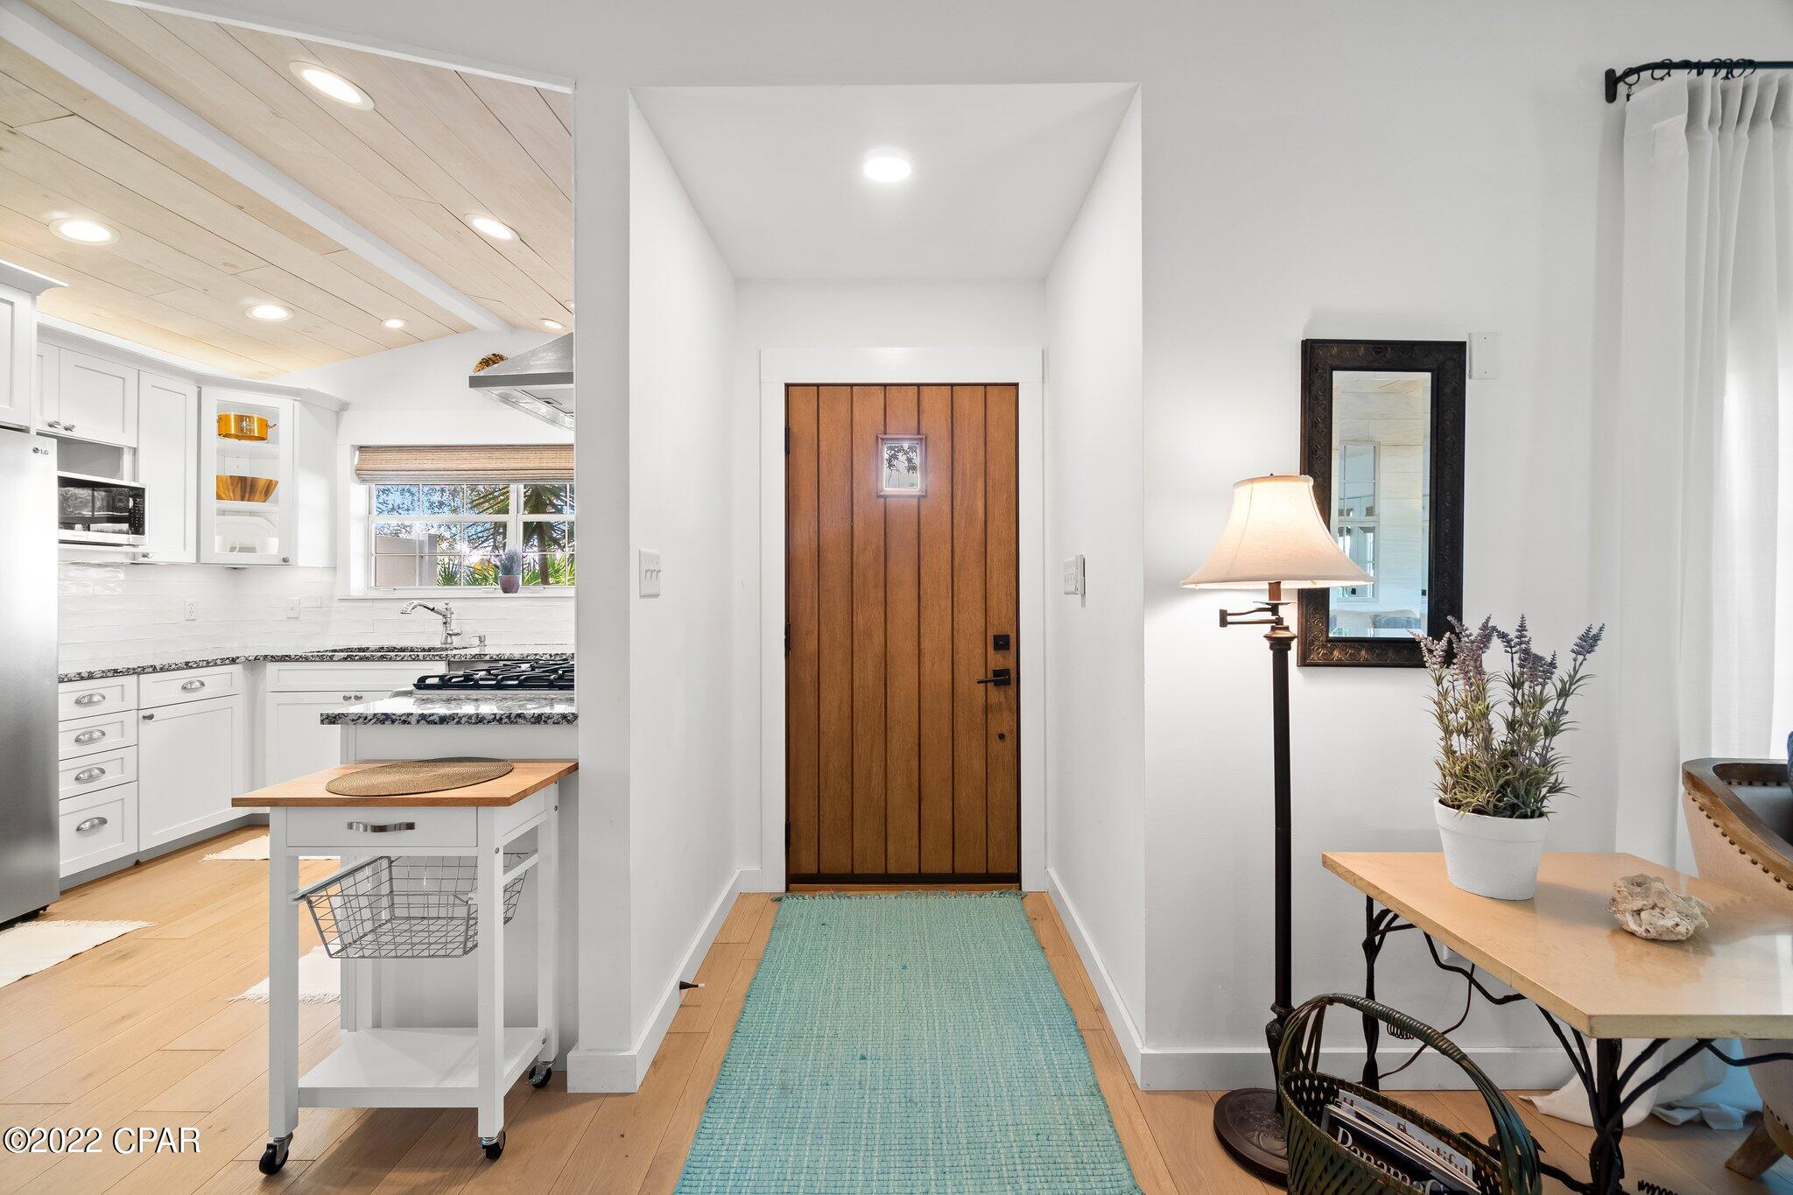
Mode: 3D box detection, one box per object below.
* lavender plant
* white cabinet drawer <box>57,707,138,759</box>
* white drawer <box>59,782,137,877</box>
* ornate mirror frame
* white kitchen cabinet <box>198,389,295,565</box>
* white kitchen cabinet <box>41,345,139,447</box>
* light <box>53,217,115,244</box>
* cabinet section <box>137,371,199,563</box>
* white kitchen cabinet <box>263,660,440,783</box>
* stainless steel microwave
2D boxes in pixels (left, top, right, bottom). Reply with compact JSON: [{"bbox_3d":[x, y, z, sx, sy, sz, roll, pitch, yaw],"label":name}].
[{"bbox_3d":[1.281,0.244,1.579,0.260,0.412,0.250,0,1,0],"label":"lavender plant"},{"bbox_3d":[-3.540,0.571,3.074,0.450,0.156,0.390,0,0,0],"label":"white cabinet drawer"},{"bbox_3d":[-3.490,0.929,2.971,0.580,0.305,0.390,0,1,0],"label":"white drawer"},{"bbox_3d":[1.187,-0.229,1.823,0.378,0.785,0.040,1,1,0],"label":"ornate mirror frame"},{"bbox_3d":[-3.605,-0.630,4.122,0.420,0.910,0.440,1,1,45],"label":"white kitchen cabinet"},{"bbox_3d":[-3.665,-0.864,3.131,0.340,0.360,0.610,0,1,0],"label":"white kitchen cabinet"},{"bbox_3d":[-3.113,-1.405,2.862,0.180,0.030,0.180,-11,1,0],"label":"light"},{"bbox_3d":[-3.750,-0.620,3.685,0.330,0.910,0.300,0,0,0],"label":"cabinet section"},{"bbox_3d":[-2.777,0.716,4.120,0.910,0.782,0.600,0,1,0],"label":"white kitchen cabinet"},{"bbox_3d":[-3.689,-0.375,3.220,0.400,0.285,0.500,0,1,0],"label":"stainless steel microwave"}]

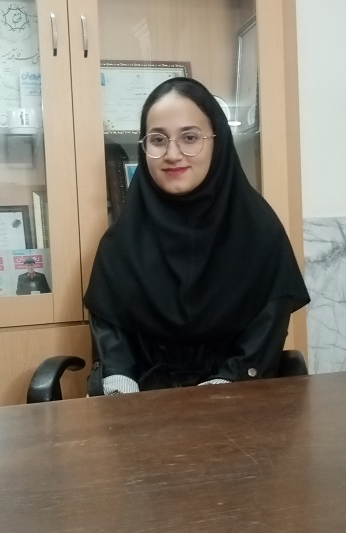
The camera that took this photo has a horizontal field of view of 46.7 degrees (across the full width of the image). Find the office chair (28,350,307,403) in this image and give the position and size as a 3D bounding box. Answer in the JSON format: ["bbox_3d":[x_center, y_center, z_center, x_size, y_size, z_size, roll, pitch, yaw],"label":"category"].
[{"bbox_3d":[-0.003,0.411,0.884,0.610,0.980,0.620,-2,2,6],"label":"office chair"}]

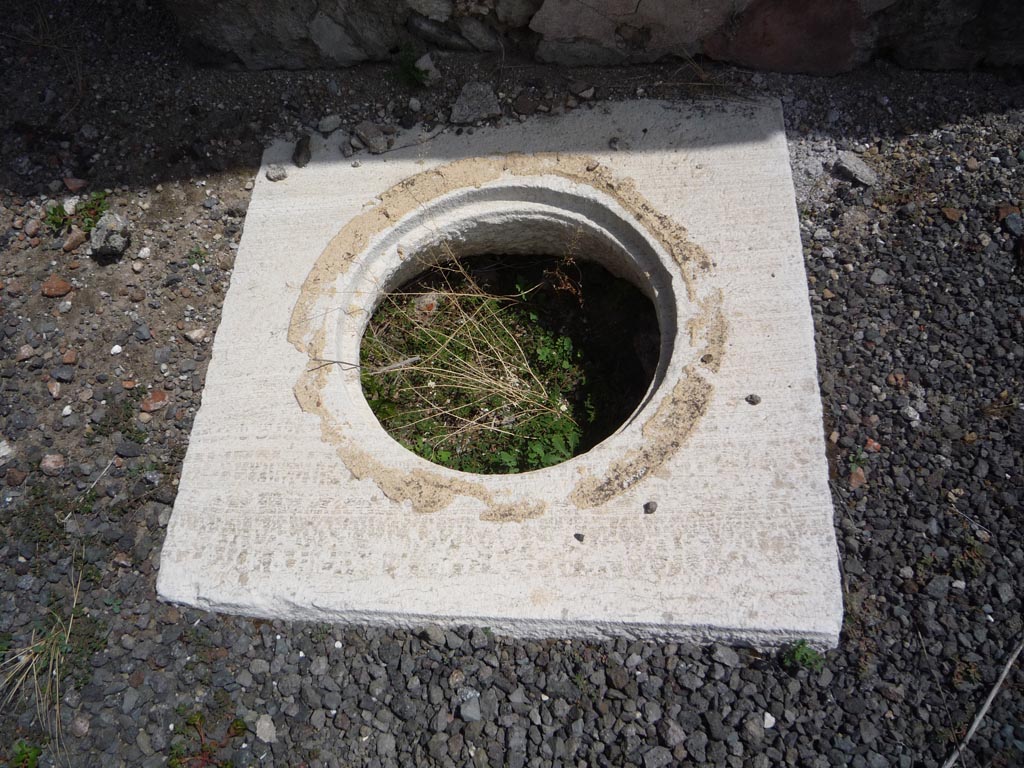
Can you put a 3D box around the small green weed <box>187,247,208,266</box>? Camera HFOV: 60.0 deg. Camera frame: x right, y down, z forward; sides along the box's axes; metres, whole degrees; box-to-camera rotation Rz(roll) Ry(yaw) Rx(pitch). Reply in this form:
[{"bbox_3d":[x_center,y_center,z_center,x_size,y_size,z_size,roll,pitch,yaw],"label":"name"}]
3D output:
[{"bbox_3d":[-0.670,-0.273,1.890,0.040,0.022,0.049,-12,60,0],"label":"small green weed"}]

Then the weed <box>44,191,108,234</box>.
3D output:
[{"bbox_3d":[-0.961,-0.380,1.962,0.133,0.040,0.103,-12,60,0],"label":"weed"}]

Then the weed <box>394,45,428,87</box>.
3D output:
[{"bbox_3d":[-0.227,-0.730,2.034,0.070,0.070,0.101,-12,60,0],"label":"weed"}]

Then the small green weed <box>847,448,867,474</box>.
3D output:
[{"bbox_3d":[0.598,0.132,1.538,0.025,0.025,0.047,-12,60,0],"label":"small green weed"}]

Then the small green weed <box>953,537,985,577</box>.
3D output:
[{"bbox_3d":[0.738,0.279,1.436,0.039,0.030,0.063,-12,60,0],"label":"small green weed"}]

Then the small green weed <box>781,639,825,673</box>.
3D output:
[{"bbox_3d":[0.460,0.428,1.401,0.064,0.040,0.044,-12,60,0],"label":"small green weed"}]

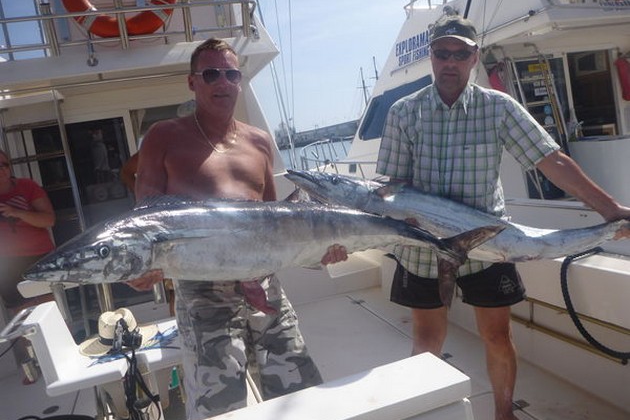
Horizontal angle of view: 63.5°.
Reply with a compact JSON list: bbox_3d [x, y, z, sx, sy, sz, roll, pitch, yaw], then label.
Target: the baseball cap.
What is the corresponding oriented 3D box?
[{"bbox_3d":[0.512,-0.652,1.870,0.176,0.125,0.260,0,8,21],"label":"baseball cap"}]

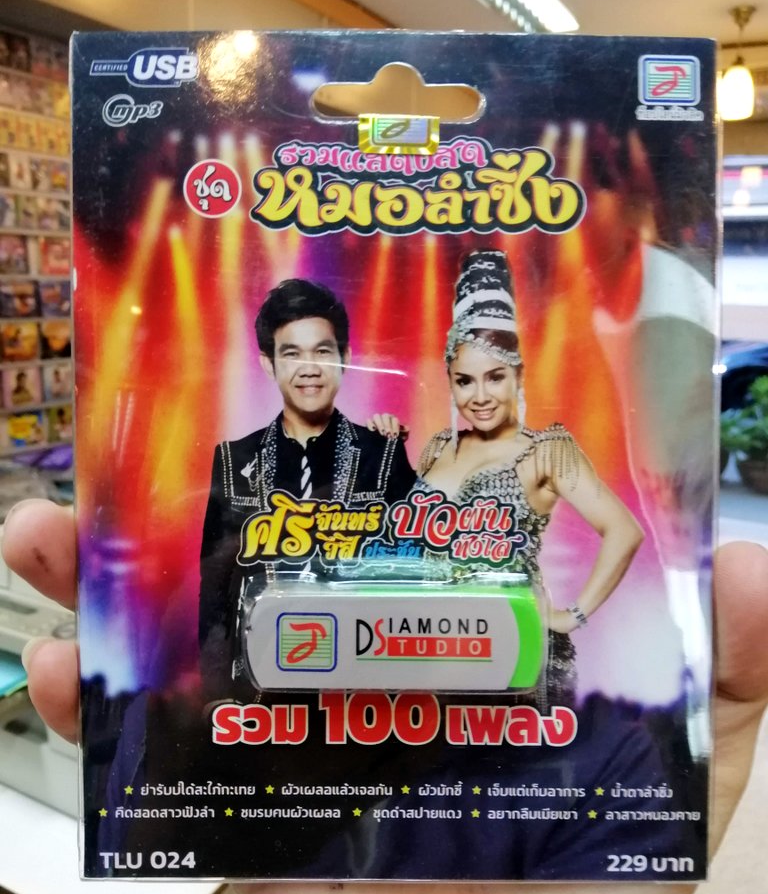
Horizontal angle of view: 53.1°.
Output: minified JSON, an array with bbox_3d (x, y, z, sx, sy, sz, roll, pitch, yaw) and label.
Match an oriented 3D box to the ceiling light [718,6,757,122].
[{"bbox_3d":[1.628,-1.762,3.523,0.160,0.472,0.160,0,12,0],"label":"ceiling light"}]

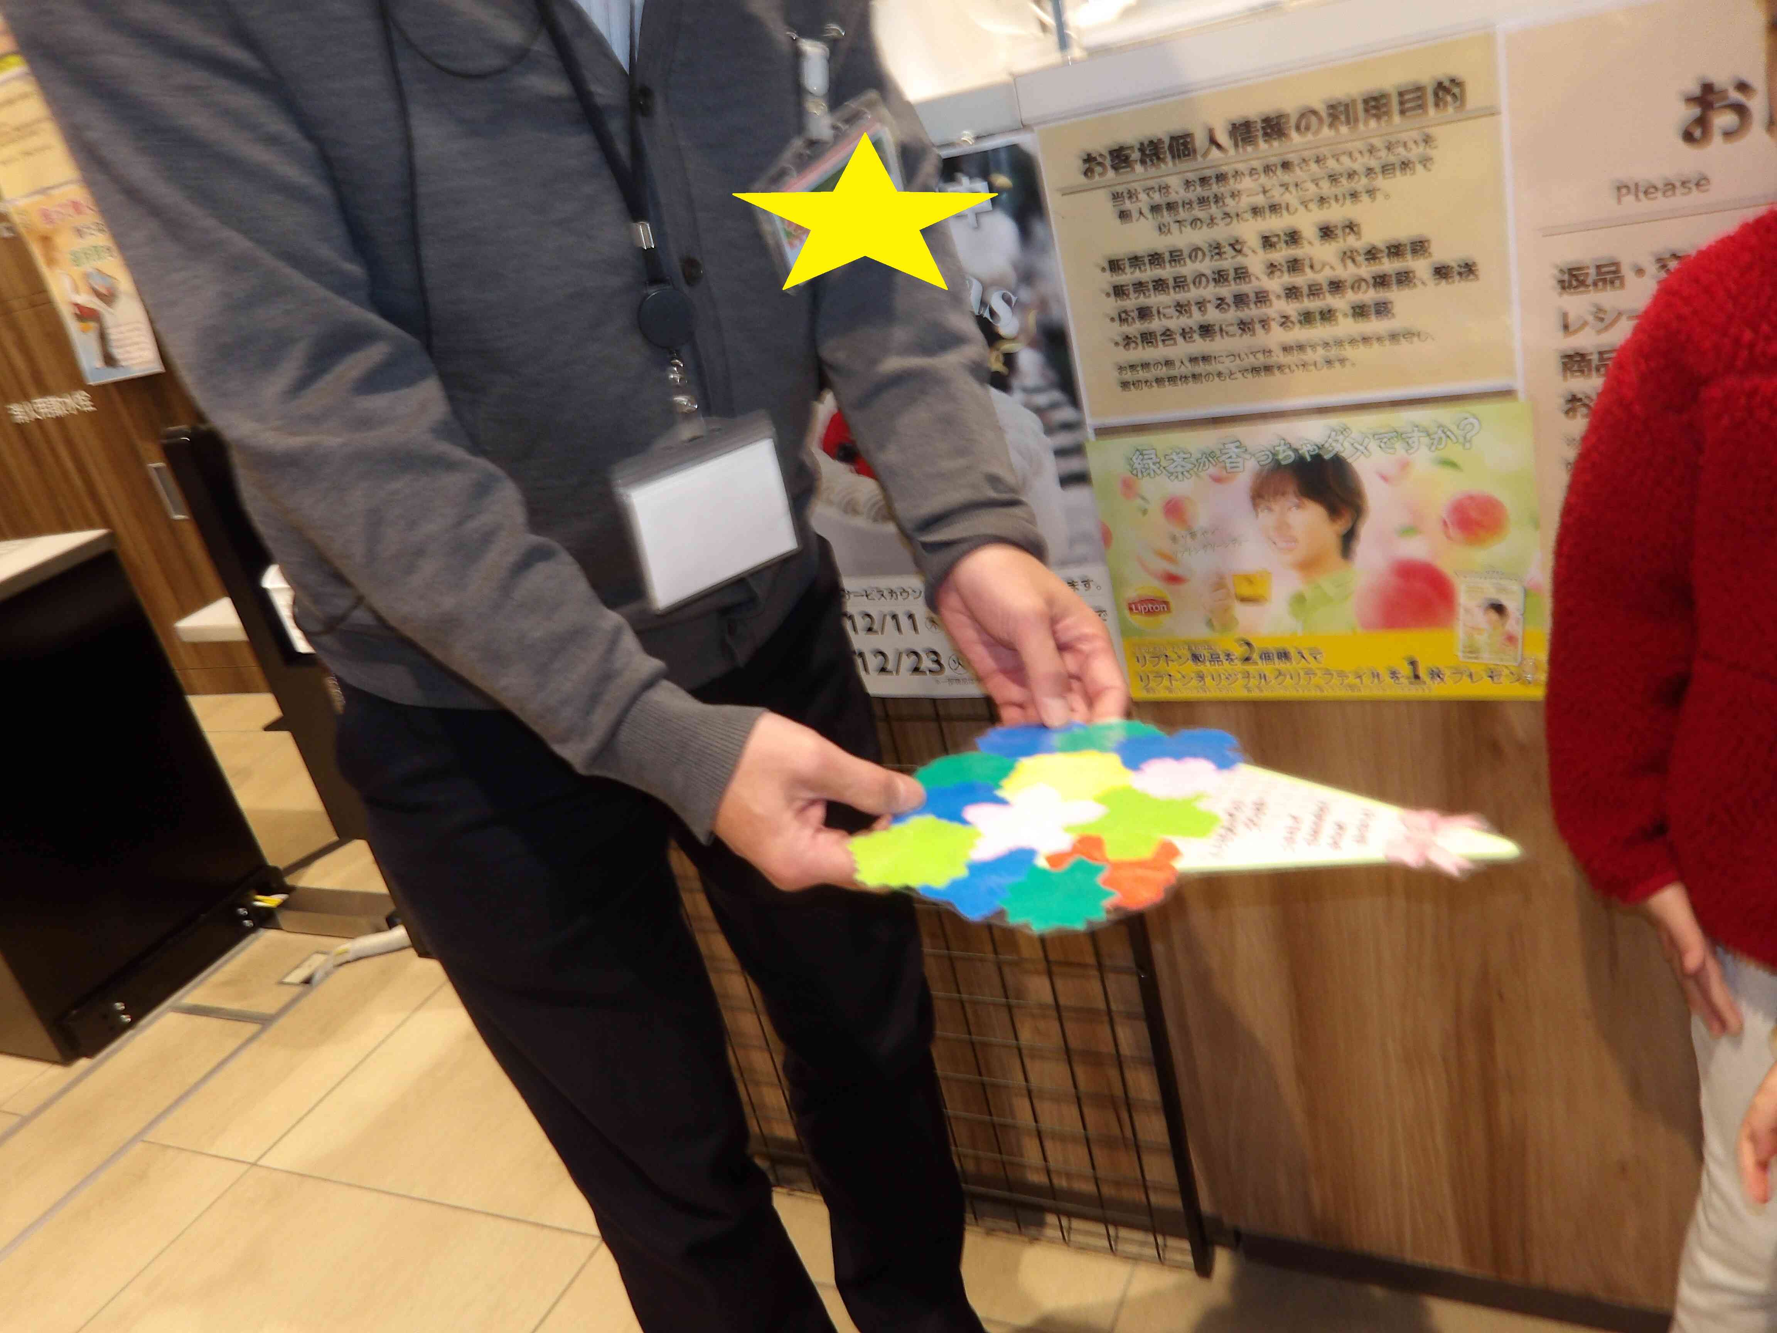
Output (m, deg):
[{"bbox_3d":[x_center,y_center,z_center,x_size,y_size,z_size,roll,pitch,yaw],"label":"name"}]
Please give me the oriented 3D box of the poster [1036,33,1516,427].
[{"bbox_3d":[0.251,-0.270,0.910,0.291,0.213,0.015,-1,25,29],"label":"poster"}]

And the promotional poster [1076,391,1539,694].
[{"bbox_3d":[0.301,-0.071,0.992,0.300,0.212,0.012,-1,25,29],"label":"promotional poster"}]

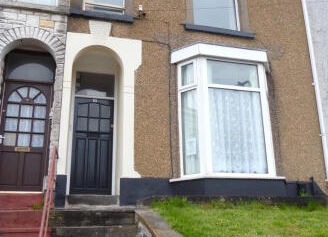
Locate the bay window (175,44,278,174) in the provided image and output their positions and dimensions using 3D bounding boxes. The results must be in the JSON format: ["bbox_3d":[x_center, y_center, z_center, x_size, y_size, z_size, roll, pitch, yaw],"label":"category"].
[{"bbox_3d":[1.337,-0.085,6.963,2.120,2.570,0.520,3,-16,-15],"label":"bay window"}]

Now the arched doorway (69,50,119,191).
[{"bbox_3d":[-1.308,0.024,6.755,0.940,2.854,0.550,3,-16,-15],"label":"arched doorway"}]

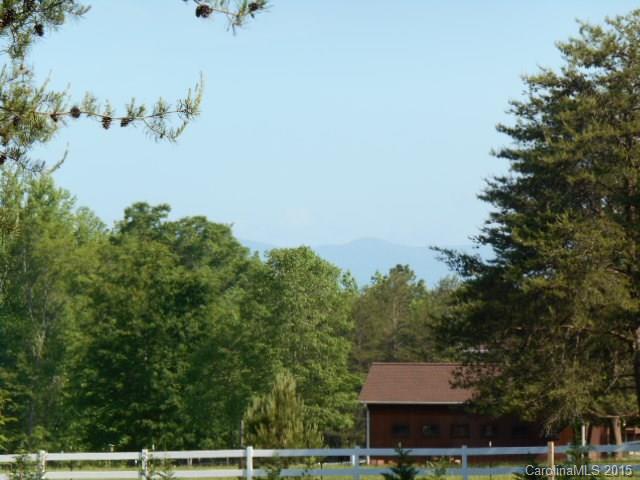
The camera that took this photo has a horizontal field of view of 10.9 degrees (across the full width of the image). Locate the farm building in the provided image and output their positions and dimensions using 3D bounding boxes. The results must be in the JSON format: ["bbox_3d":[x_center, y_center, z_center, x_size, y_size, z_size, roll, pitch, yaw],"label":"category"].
[{"bbox_3d":[7.859,8.286,160.130,10.900,4.800,7.800,-1,-3,9],"label":"farm building"}]

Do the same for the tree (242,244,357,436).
[{"bbox_3d":[-0.883,5.672,165.299,5.541,10.592,5.541,0,-3,0],"label":"tree"}]

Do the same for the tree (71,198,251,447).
[{"bbox_3d":[-7.489,4.480,160.351,8.654,12.411,8.221,0,-3,0],"label":"tree"}]

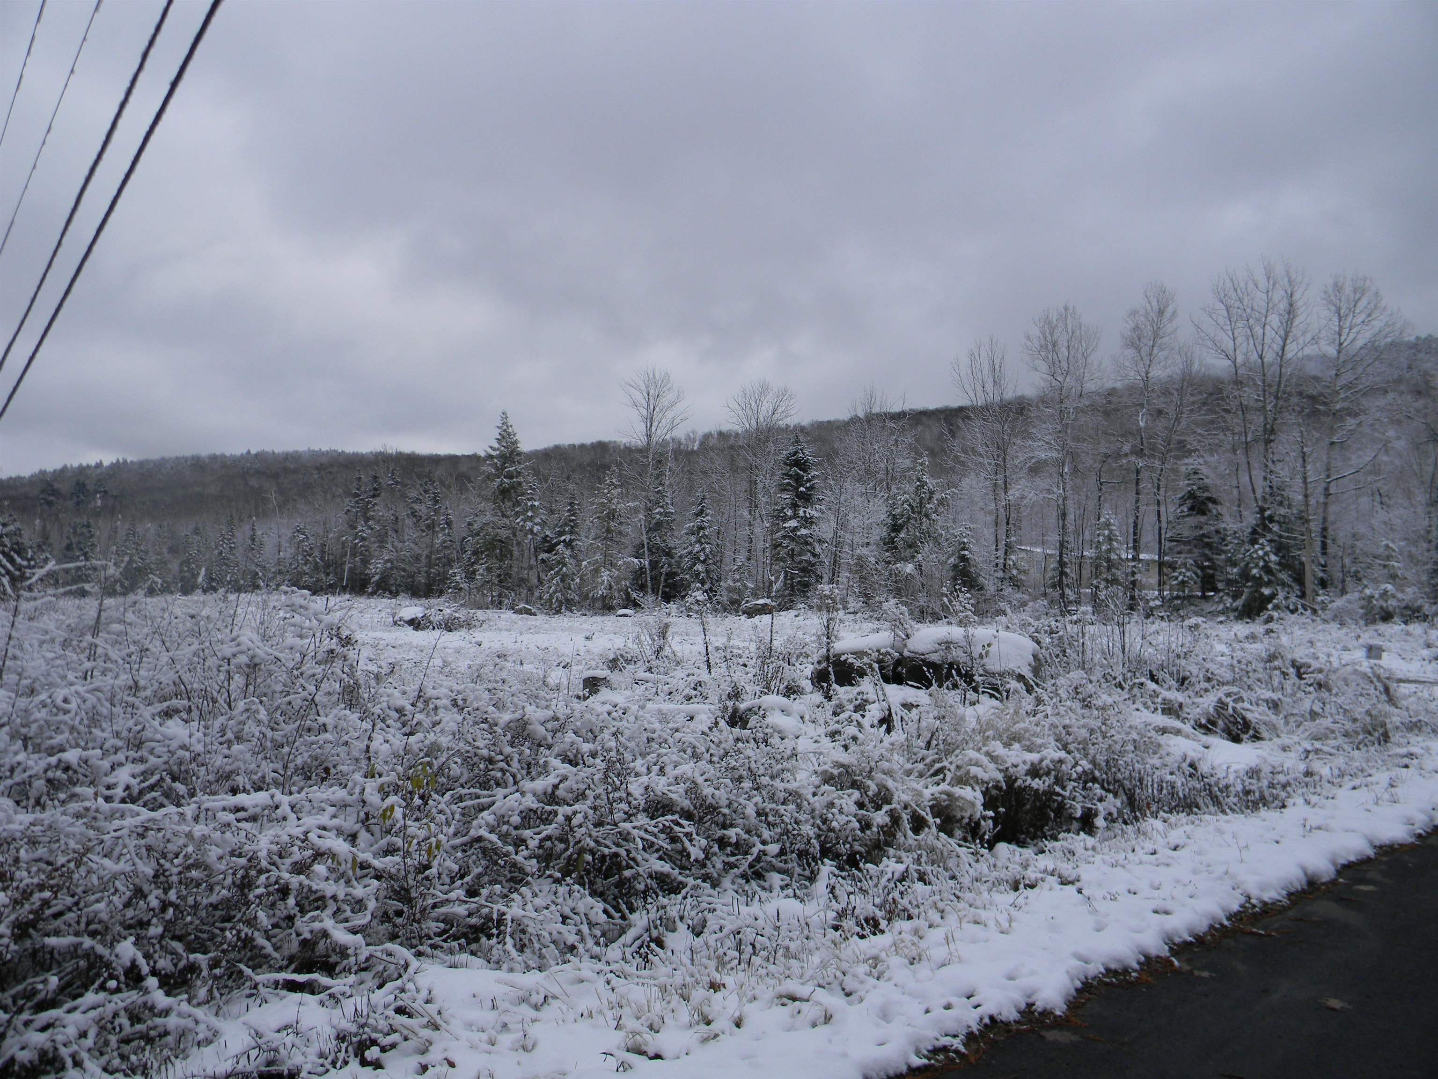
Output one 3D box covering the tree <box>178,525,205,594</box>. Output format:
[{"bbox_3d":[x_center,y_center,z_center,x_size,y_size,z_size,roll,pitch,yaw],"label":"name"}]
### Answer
[{"bbox_3d":[-37.636,1.483,83.000,1.950,5.100,1.950,1,-2,-24],"label":"tree"}]

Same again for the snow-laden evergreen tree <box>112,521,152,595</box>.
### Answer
[{"bbox_3d":[-41.341,1.426,82.000,2.800,5.400,2.800,1,-2,-27],"label":"snow-laden evergreen tree"}]

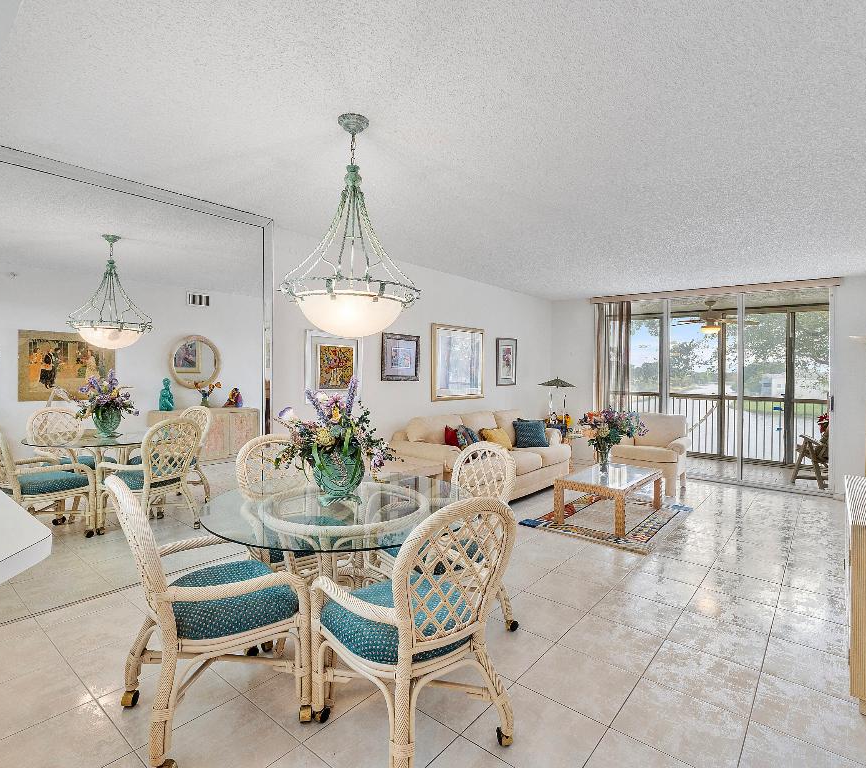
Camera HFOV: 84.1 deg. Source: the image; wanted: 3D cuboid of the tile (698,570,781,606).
[{"bbox_3d":[1.969,1.293,3.066,0.400,0.012,0.400,2,1,40],"label":"tile"}]

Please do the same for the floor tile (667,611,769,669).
[{"bbox_3d":[1.470,1.310,2.468,0.403,0.010,0.403,2,1,40],"label":"floor tile"}]

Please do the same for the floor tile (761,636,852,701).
[{"bbox_3d":[1.765,1.306,2.194,0.400,0.012,0.400,2,1,40],"label":"floor tile"}]

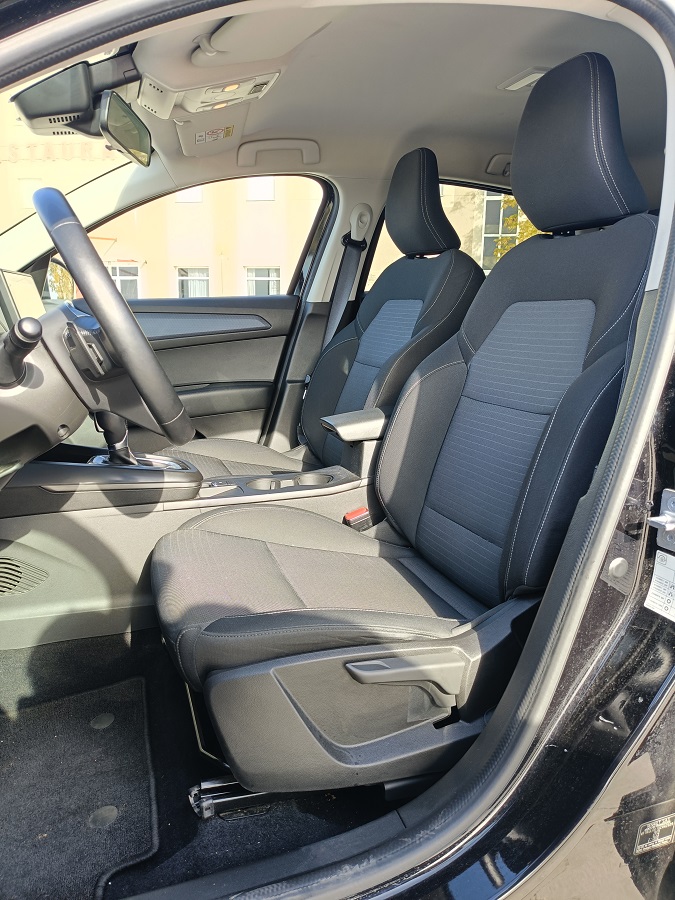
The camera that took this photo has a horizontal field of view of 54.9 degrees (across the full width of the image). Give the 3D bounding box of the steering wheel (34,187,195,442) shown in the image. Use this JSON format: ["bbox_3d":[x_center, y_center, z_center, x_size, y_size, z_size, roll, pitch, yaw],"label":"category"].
[{"bbox_3d":[-0.307,-0.153,0.857,0.085,0.362,0.364,-30,20,-11],"label":"steering wheel"}]

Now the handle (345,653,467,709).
[{"bbox_3d":[0.084,0.286,0.811,0.160,0.060,0.038,2,11,-20],"label":"handle"}]

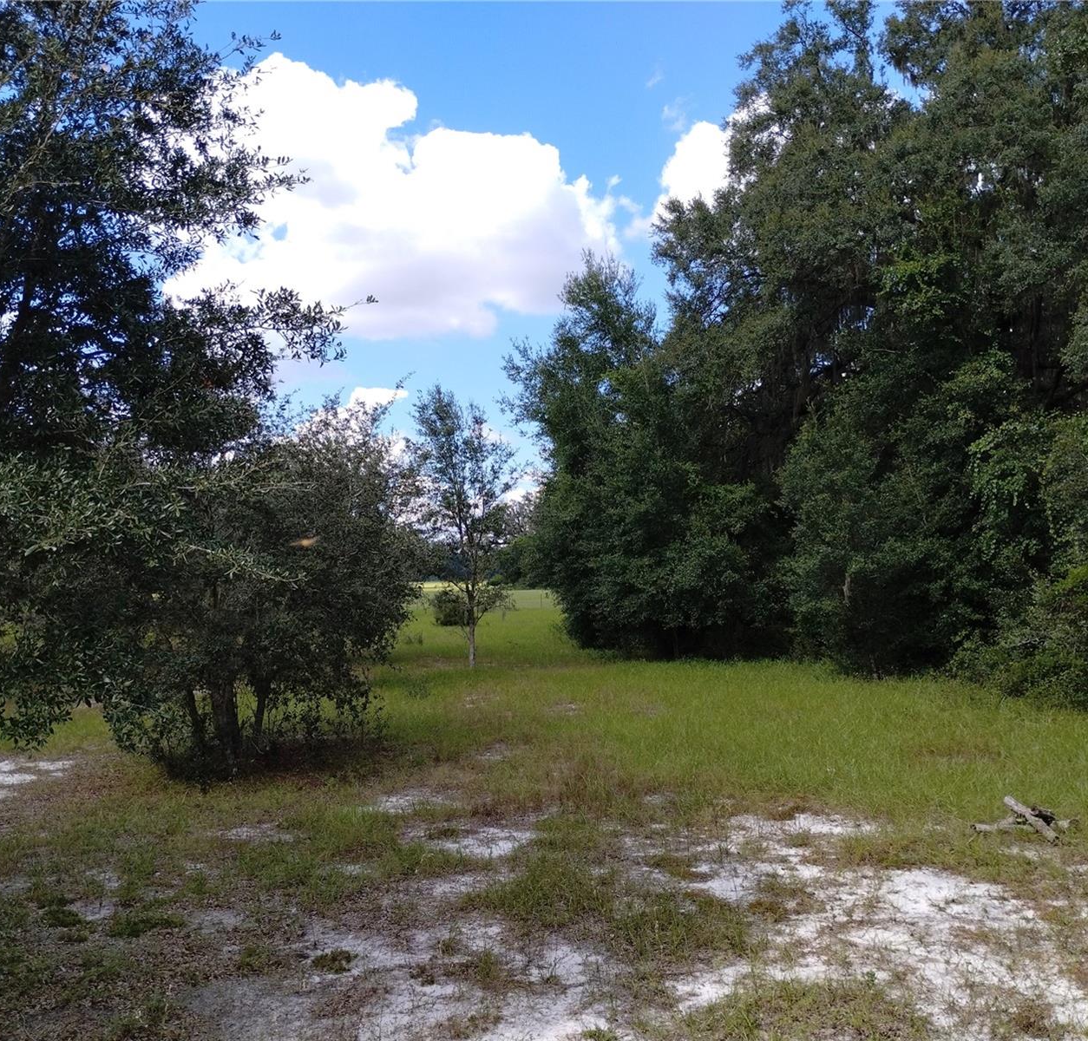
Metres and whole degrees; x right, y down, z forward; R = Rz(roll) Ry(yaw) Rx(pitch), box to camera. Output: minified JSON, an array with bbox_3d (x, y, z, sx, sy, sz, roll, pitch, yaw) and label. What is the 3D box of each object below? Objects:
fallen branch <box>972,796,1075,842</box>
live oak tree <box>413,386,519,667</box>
[{"bbox_3d":[4.667,2.905,10.939,0.980,0.280,0.660,0,-3,0],"label":"fallen branch"},{"bbox_3d":[-2.162,0.112,31.101,2.900,7.800,2.800,0,-3,0],"label":"live oak tree"}]

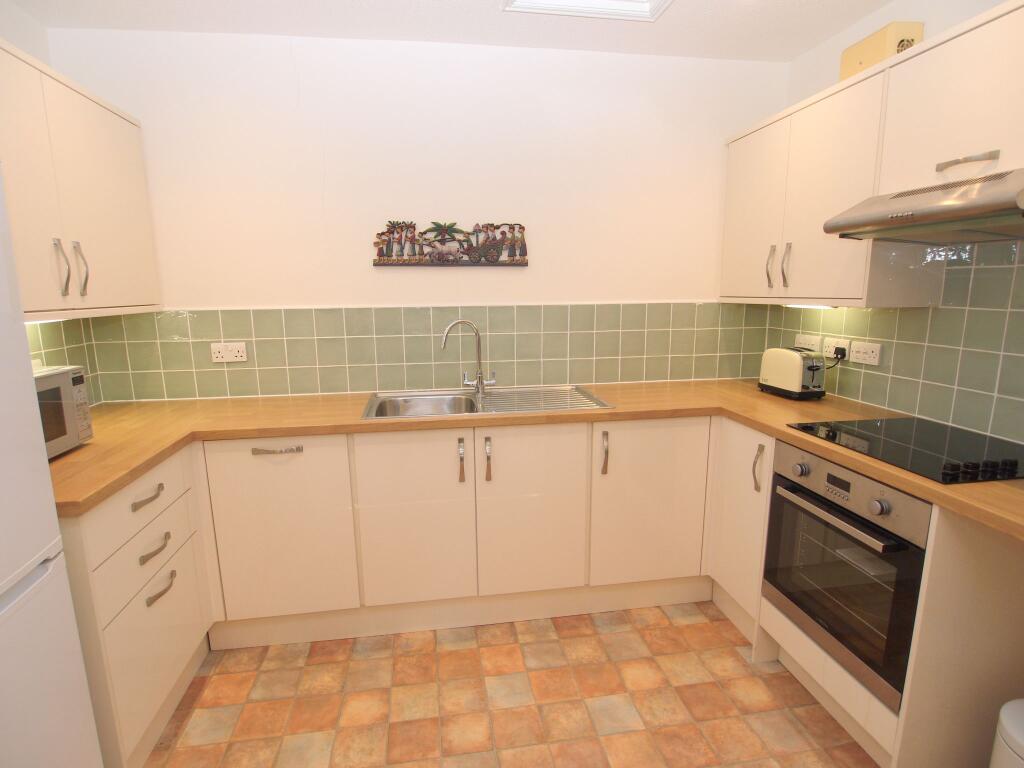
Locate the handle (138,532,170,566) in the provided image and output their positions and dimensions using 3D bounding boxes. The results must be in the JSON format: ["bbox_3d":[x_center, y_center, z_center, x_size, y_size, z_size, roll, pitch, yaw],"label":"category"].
[{"bbox_3d":[-1.074,0.502,1.625,0.027,0.024,0.174,-2,10,-8],"label":"handle"}]

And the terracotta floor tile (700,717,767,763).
[{"bbox_3d":[0.684,1.095,1.635,0.155,0.010,0.154,-2,10,-9],"label":"terracotta floor tile"}]

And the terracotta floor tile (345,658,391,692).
[{"bbox_3d":[-0.523,1.079,1.974,0.160,0.010,0.161,-2,10,-8],"label":"terracotta floor tile"}]

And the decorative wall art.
[{"bbox_3d":[-0.278,-0.645,2.460,0.713,0.200,0.030,-2,10,-8],"label":"decorative wall art"}]

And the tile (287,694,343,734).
[{"bbox_3d":[-0.659,1.117,1.796,0.157,0.010,0.156,-2,10,-9],"label":"tile"}]

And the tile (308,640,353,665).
[{"bbox_3d":[-0.720,1.066,2.108,0.164,0.010,0.146,-2,11,-9],"label":"tile"}]

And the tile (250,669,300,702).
[{"bbox_3d":[-0.856,1.099,1.938,0.164,0.010,0.156,-2,11,-9],"label":"tile"}]

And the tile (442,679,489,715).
[{"bbox_3d":[-0.170,1.071,1.826,0.155,0.010,0.154,-2,10,-9],"label":"tile"}]

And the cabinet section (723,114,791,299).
[{"bbox_3d":[1.252,-0.768,2.447,0.317,0.729,0.460,-2,10,-8],"label":"cabinet section"}]

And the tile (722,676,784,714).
[{"bbox_3d":[0.829,1.089,1.858,0.157,0.010,0.156,-2,10,-9],"label":"tile"}]

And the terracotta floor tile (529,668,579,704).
[{"bbox_3d":[0.155,1.093,1.929,0.164,0.010,0.162,-2,11,-9],"label":"terracotta floor tile"}]

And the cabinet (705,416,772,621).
[{"bbox_3d":[1.177,0.501,2.134,0.582,0.720,0.350,-2,10,-8],"label":"cabinet"}]

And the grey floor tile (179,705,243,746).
[{"bbox_3d":[-0.968,1.099,1.709,0.155,0.010,0.154,-2,10,-9],"label":"grey floor tile"}]

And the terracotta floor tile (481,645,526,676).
[{"bbox_3d":[-0.038,1.056,2.040,0.160,0.010,0.160,-2,10,-9],"label":"terracotta floor tile"}]

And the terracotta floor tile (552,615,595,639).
[{"bbox_3d":[0.259,1.018,2.238,0.160,0.010,0.148,-2,10,-9],"label":"terracotta floor tile"}]

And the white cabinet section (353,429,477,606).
[{"bbox_3d":[-0.413,0.484,2.397,0.456,0.724,0.586,-2,10,-8],"label":"white cabinet section"}]

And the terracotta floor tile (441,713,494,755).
[{"bbox_3d":[-0.142,1.097,1.672,0.155,0.010,0.154,-2,10,-9],"label":"terracotta floor tile"}]

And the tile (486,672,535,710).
[{"bbox_3d":[-0.010,1.089,1.888,0.156,0.010,0.159,-2,10,-8],"label":"tile"}]

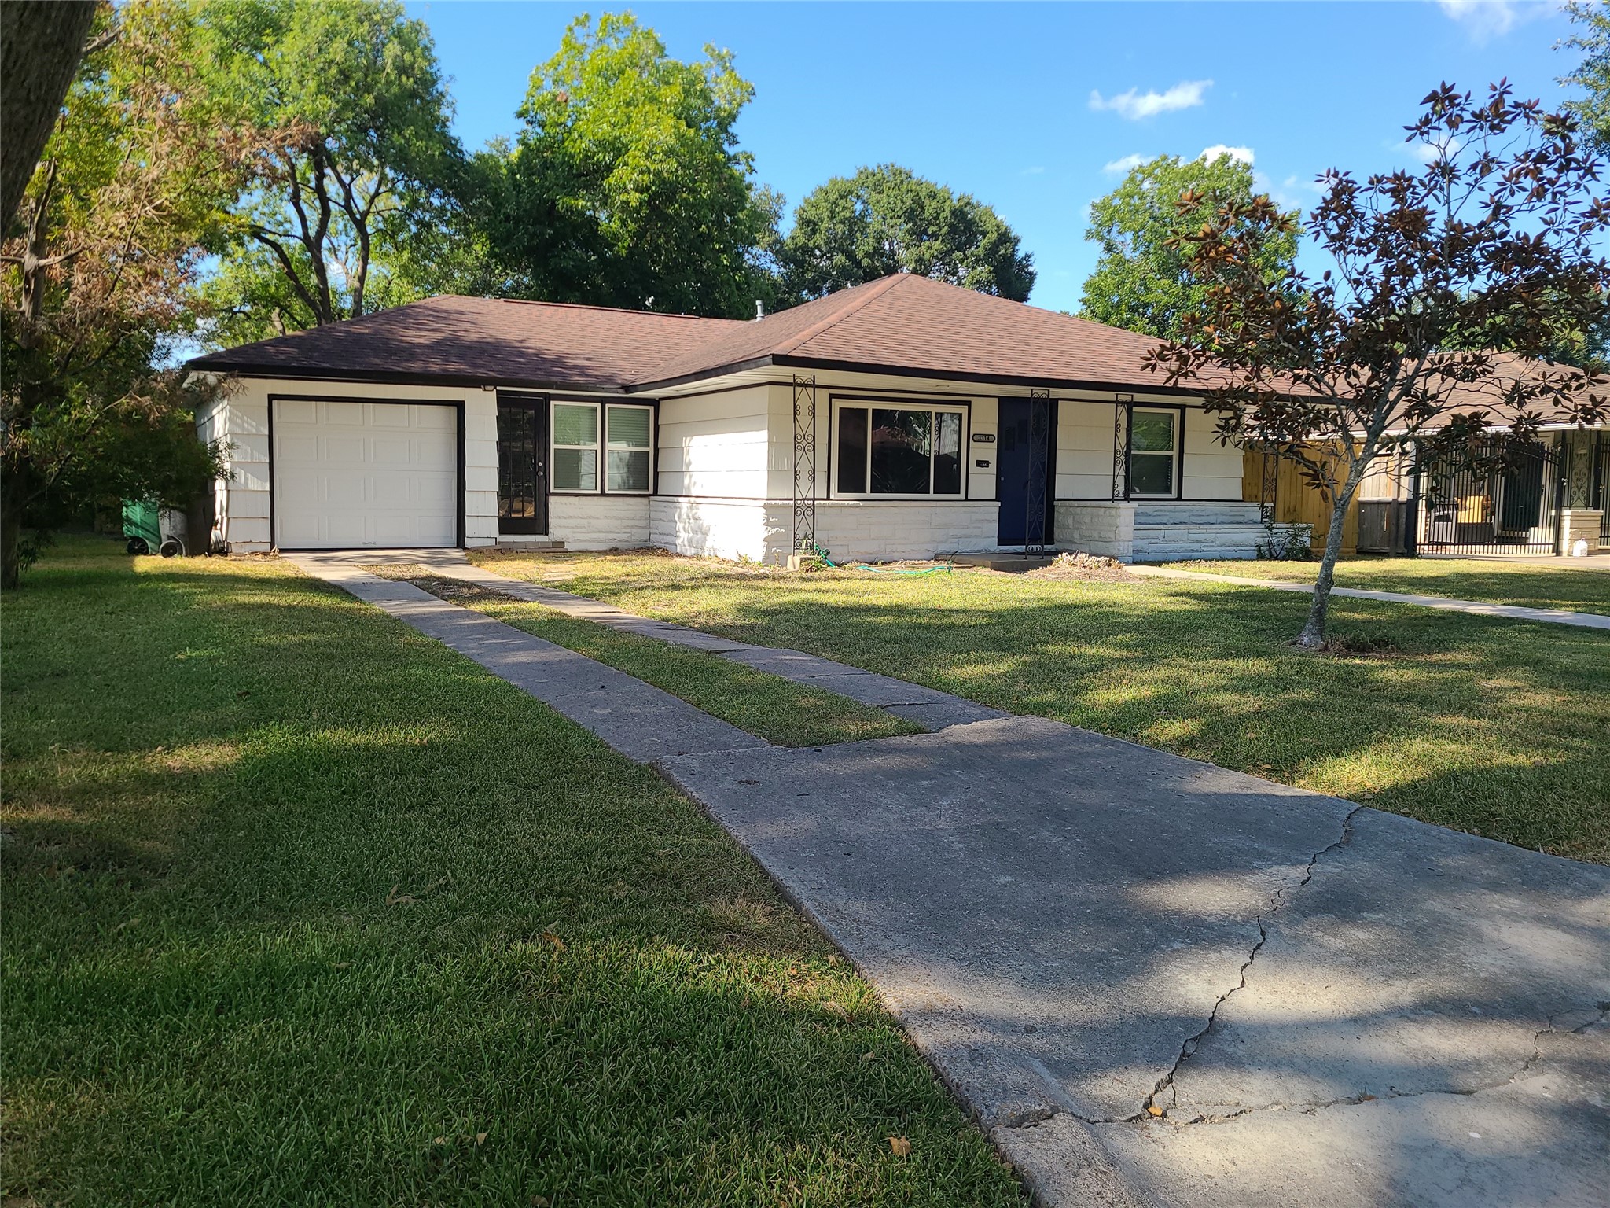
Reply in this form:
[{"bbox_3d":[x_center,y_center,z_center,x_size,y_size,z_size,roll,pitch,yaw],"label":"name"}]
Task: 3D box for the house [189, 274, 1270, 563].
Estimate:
[{"bbox_3d":[-1.300,-3.197,19.631,15.600,4.570,11.700,-2,6,-28],"label":"house"}]

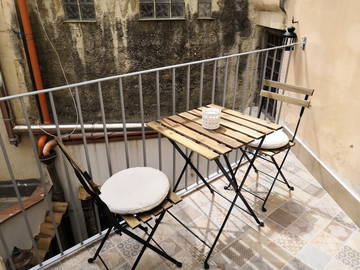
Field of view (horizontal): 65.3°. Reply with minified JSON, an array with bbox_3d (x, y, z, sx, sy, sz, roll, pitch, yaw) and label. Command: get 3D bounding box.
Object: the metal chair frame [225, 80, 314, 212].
[{"bbox_3d":[0.627,0.059,2.053,0.406,0.800,0.386,-19,30,-37],"label":"metal chair frame"}]

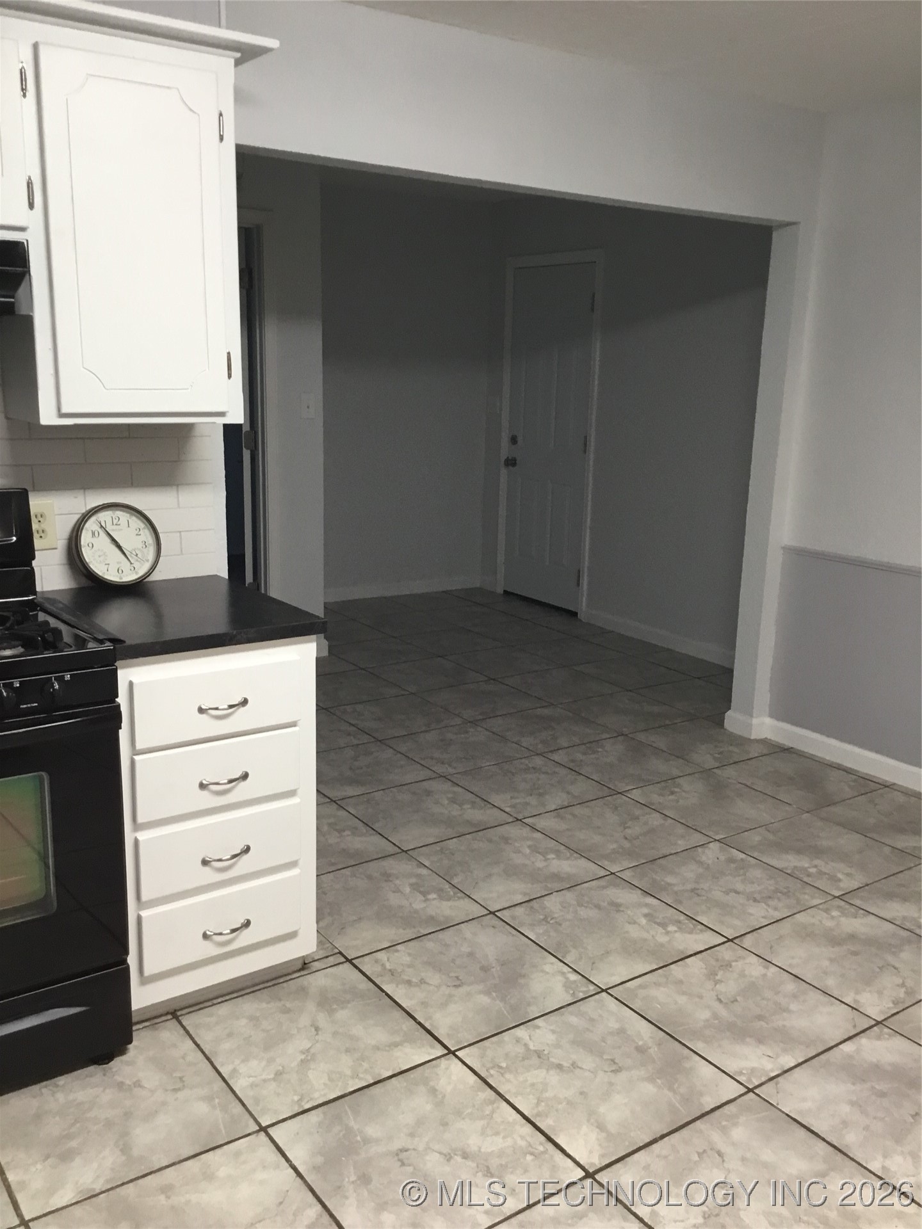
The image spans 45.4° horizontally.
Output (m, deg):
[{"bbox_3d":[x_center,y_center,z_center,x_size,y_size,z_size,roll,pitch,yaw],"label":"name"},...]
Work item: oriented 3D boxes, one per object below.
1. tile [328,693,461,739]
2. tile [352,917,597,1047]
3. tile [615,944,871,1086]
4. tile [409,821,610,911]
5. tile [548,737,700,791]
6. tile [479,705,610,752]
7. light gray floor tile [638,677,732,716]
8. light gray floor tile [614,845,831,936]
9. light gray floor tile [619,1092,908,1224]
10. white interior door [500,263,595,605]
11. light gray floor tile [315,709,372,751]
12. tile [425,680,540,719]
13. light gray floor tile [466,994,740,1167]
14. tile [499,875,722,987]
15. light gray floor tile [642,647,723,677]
[{"bbox_3d":[-0.270,0.438,4.710,0.451,0.012,0.451,-7,16,-35],"label":"tile"},{"bbox_3d":[0.035,0.905,2.757,0.450,0.010,0.450,-7,16,-35],"label":"tile"},{"bbox_3d":[0.671,0.950,2.650,0.451,0.012,0.451,-7,16,-35],"label":"tile"},{"bbox_3d":[0.145,0.767,3.379,0.449,0.012,0.449,-7,16,-35],"label":"tile"},{"bbox_3d":[0.629,0.577,4.259,0.450,0.010,0.450,-7,16,-35],"label":"tile"},{"bbox_3d":[0.365,0.485,4.621,0.449,0.012,0.449,-7,16,-35],"label":"tile"},{"bbox_3d":[1.112,0.388,5.127,0.451,0.012,0.451,-7,16,-35],"label":"light gray floor tile"},{"bbox_3d":[0.780,0.809,3.265,0.452,0.012,0.452,-7,16,-35],"label":"light gray floor tile"},{"bbox_3d":[0.562,1.091,2.033,0.450,0.010,0.450,-7,16,-35],"label":"light gray floor tile"},{"bbox_3d":[0.545,-1.076,6.680,0.064,2.098,0.862,-7,16,-35],"label":"white interior door"},{"bbox_3d":[-0.645,0.488,4.464,0.449,0.012,0.449,-7,16,-35],"label":"light gray floor tile"},{"bbox_3d":[0.102,0.390,4.973,0.451,0.012,0.451,-7,16,-35],"label":"tile"},{"bbox_3d":[0.299,0.998,2.395,0.450,0.010,0.450,-7,16,-35],"label":"light gray floor tile"},{"bbox_3d":[0.408,0.860,3.017,0.449,0.012,0.449,-7,16,-35],"label":"tile"},{"bbox_3d":[1.138,0.258,5.702,0.245,0.010,0.450,-7,16,-35],"label":"light gray floor tile"}]

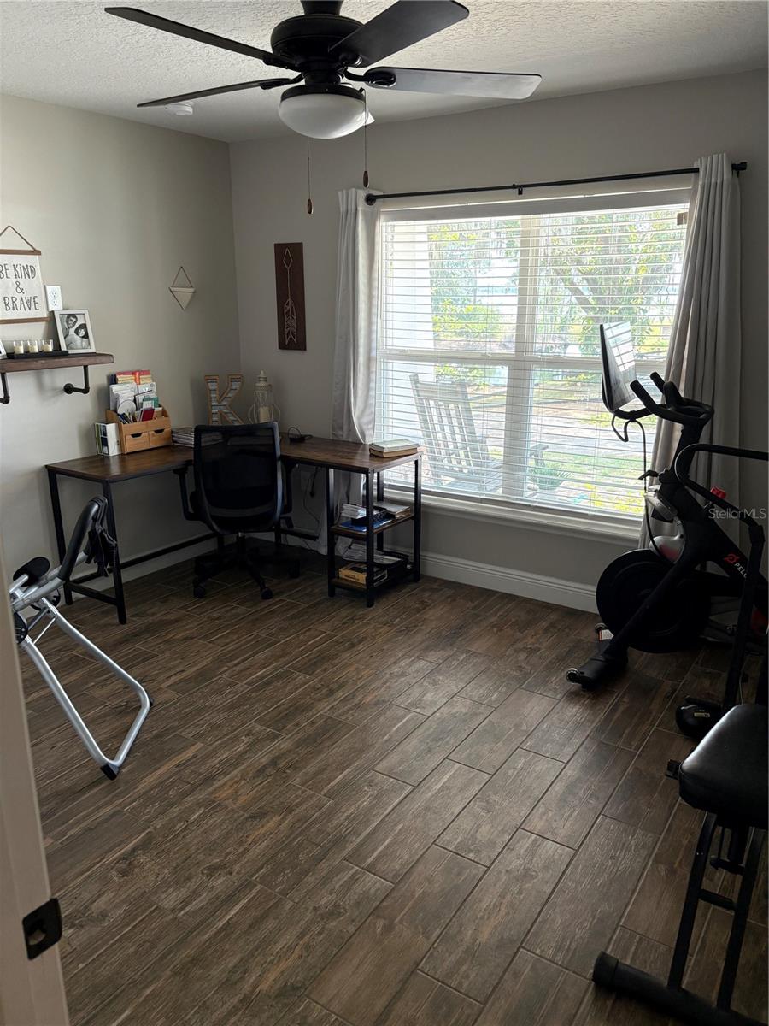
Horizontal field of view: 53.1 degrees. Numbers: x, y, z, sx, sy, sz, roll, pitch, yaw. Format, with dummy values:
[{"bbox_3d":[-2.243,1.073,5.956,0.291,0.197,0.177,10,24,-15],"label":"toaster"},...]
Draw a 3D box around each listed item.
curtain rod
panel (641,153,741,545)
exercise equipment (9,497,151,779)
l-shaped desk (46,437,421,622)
[{"bbox_3d":[0.684,-1.500,3.537,1.840,0.050,0.090,10,19,32],"label":"curtain rod"},{"bbox_3d":[1.386,-0.433,3.354,0.450,2.070,0.130,10,19,32],"label":"panel"},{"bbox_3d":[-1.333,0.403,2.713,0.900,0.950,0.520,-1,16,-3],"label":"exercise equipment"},{"bbox_3d":[-0.749,0.076,4.158,1.430,0.756,1.360,10,19,32],"label":"l-shaped desk"}]

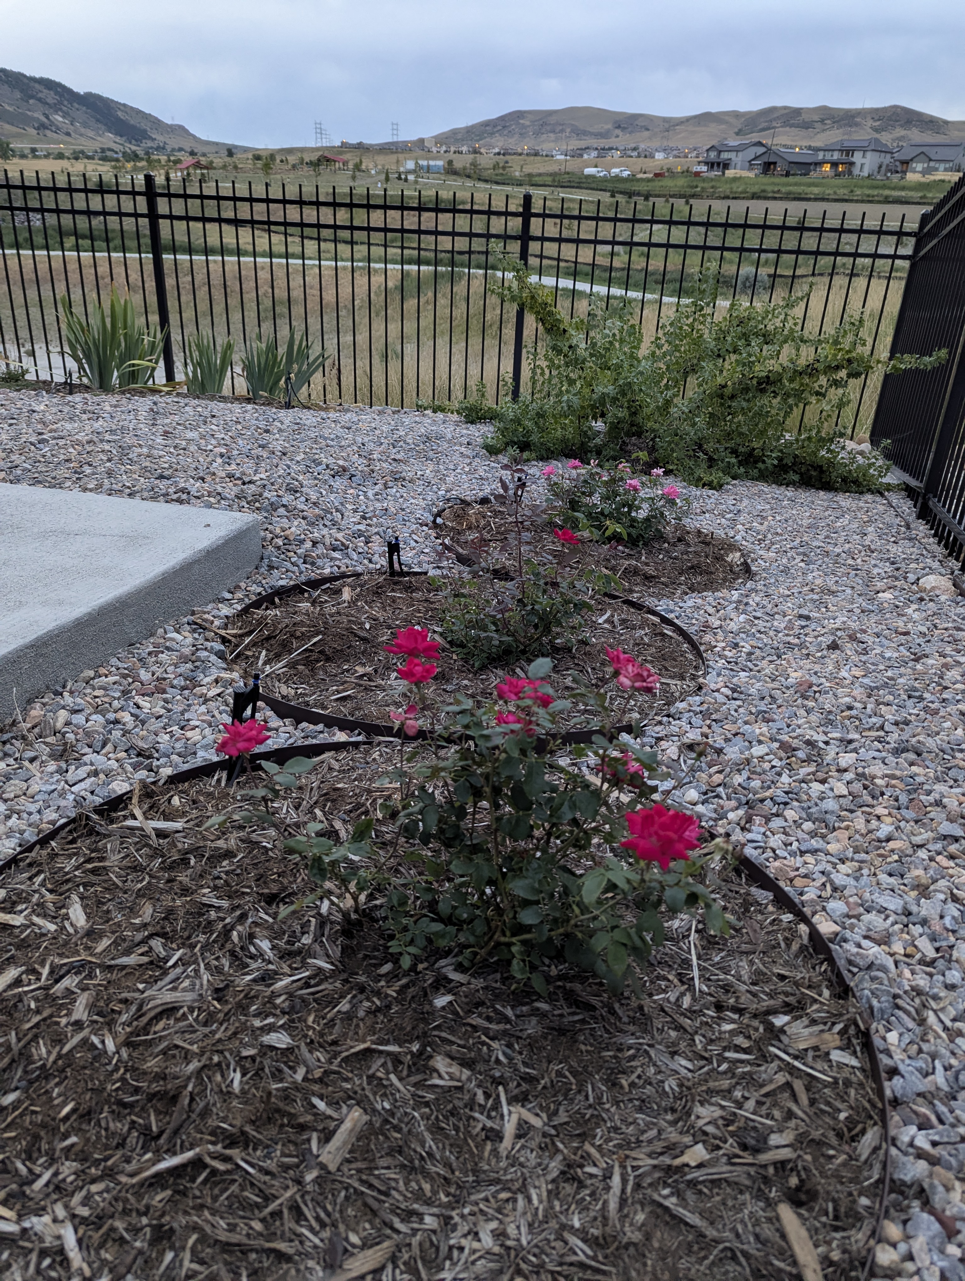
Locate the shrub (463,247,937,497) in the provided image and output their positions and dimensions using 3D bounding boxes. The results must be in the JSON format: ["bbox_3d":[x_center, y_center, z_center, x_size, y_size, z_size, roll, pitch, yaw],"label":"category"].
[{"bbox_3d":[1.083,-1.389,4.472,2.050,0.980,1.450,3,26,0],"label":"shrub"}]

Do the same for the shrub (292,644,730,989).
[{"bbox_3d":[0.026,0.194,1.105,0.530,0.400,0.460,3,26,0],"label":"shrub"}]

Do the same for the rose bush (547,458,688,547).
[{"bbox_3d":[0.464,-0.524,3.115,0.490,0.310,0.450,3,26,0],"label":"rose bush"}]

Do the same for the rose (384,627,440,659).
[{"bbox_3d":[-0.089,0.003,1.120,0.071,0.042,0.068,3,26,0],"label":"rose"}]

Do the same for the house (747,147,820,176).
[{"bbox_3d":[63.928,-100.778,187.192,15.000,5.800,11.000,-20,34,-38],"label":"house"}]

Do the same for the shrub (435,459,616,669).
[{"bbox_3d":[0.102,-0.155,2.012,0.400,0.390,0.380,3,26,0],"label":"shrub"}]

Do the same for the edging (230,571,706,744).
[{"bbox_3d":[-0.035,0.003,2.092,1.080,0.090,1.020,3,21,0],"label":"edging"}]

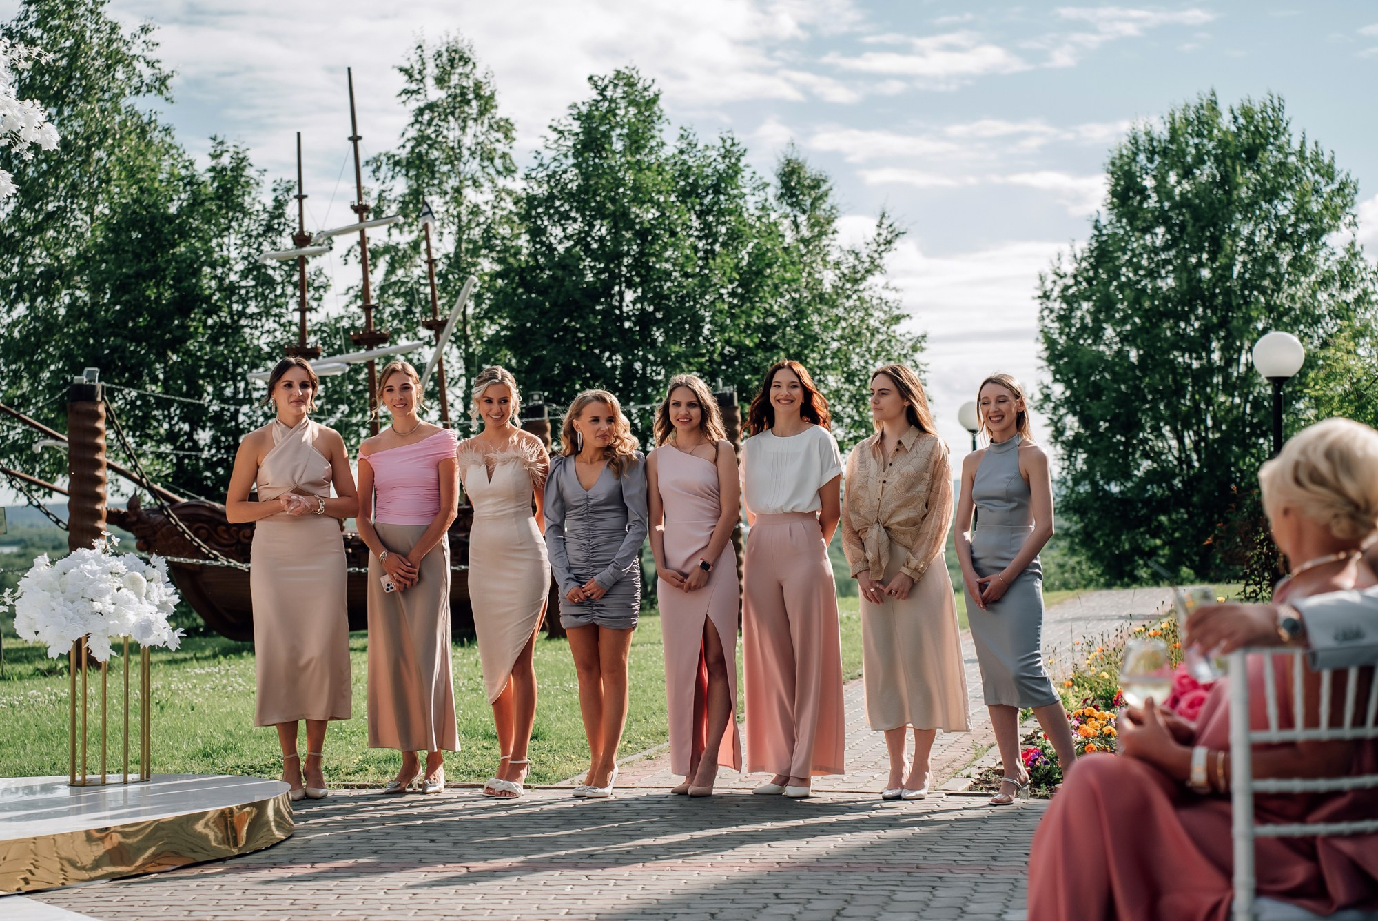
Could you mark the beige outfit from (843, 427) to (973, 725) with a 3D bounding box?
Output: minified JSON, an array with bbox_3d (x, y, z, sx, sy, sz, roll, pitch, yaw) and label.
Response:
[{"bbox_3d":[0.873,0.476,11.620,0.500,1.231,0.340,0,-1,29],"label":"beige outfit"}]

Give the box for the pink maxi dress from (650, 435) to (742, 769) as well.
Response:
[{"bbox_3d":[0.033,0.603,11.710,0.360,1.337,0.290,0,-1,15],"label":"pink maxi dress"}]

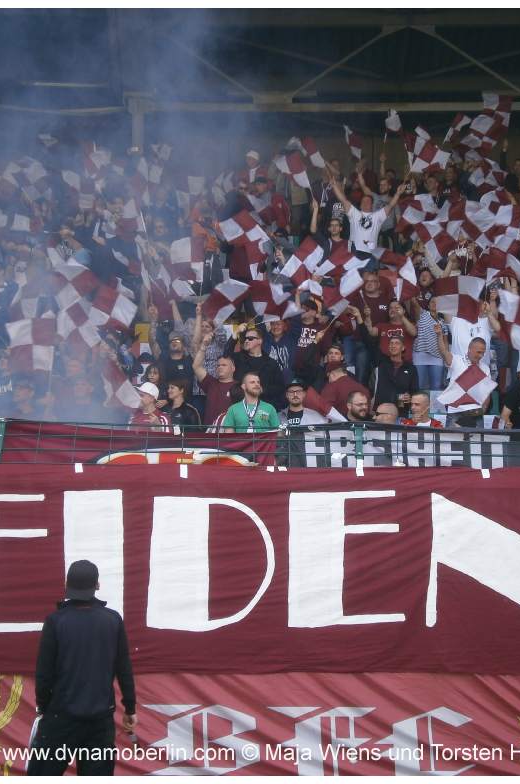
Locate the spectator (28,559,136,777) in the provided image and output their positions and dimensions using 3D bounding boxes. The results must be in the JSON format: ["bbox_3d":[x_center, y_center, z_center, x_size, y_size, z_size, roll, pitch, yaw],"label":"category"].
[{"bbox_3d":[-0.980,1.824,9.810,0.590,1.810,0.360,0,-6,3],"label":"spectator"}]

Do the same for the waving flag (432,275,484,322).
[{"bbox_3d":[1.967,-0.922,17.900,0.520,0.480,0.140,0,-5,0],"label":"waving flag"}]

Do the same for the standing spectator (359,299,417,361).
[{"bbox_3d":[1.341,-0.074,19.002,0.620,1.820,0.450,0,-6,0],"label":"standing spectator"}]

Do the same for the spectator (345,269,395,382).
[{"bbox_3d":[1.140,-0.379,18.722,0.570,1.800,0.380,0,-5,5],"label":"spectator"}]

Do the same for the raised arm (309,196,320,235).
[{"bbox_3d":[0.712,-2.306,23.600,0.130,0.500,0.140,3,-5,3],"label":"raised arm"}]

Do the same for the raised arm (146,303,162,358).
[{"bbox_3d":[-1.057,-0.616,18.100,0.160,0.560,0.170,0,-6,0],"label":"raised arm"}]

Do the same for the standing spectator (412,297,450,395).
[{"bbox_3d":[1.863,-0.211,19.716,0.460,1.680,0.360,2,-6,-12],"label":"standing spectator"}]

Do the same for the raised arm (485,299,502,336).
[{"bbox_3d":[2.327,-0.743,18.000,0.190,0.410,0.190,0,-5,0],"label":"raised arm"}]

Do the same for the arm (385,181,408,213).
[{"bbox_3d":[1.716,-2.457,22.700,0.310,0.420,0.250,0,-6,0],"label":"arm"}]

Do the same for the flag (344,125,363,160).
[{"bbox_3d":[1.221,-3.251,23.576,0.240,0.440,0.200,0,-6,0],"label":"flag"}]

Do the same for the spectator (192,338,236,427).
[{"bbox_3d":[-0.393,0.469,17.016,0.580,1.920,0.360,-1,-5,15],"label":"spectator"}]

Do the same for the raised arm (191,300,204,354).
[{"bbox_3d":[-0.638,-0.661,18.500,0.130,0.550,0.140,2,-5,3],"label":"raised arm"}]

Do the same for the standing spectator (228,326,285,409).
[{"bbox_3d":[-0.043,0.252,18.209,0.580,1.820,0.400,-1,-6,12],"label":"standing spectator"}]

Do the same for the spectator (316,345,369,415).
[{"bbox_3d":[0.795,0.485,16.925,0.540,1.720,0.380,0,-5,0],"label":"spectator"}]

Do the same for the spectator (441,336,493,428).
[{"bbox_3d":[2.027,0.339,17.594,0.560,1.760,0.420,0,-7,6],"label":"spectator"}]

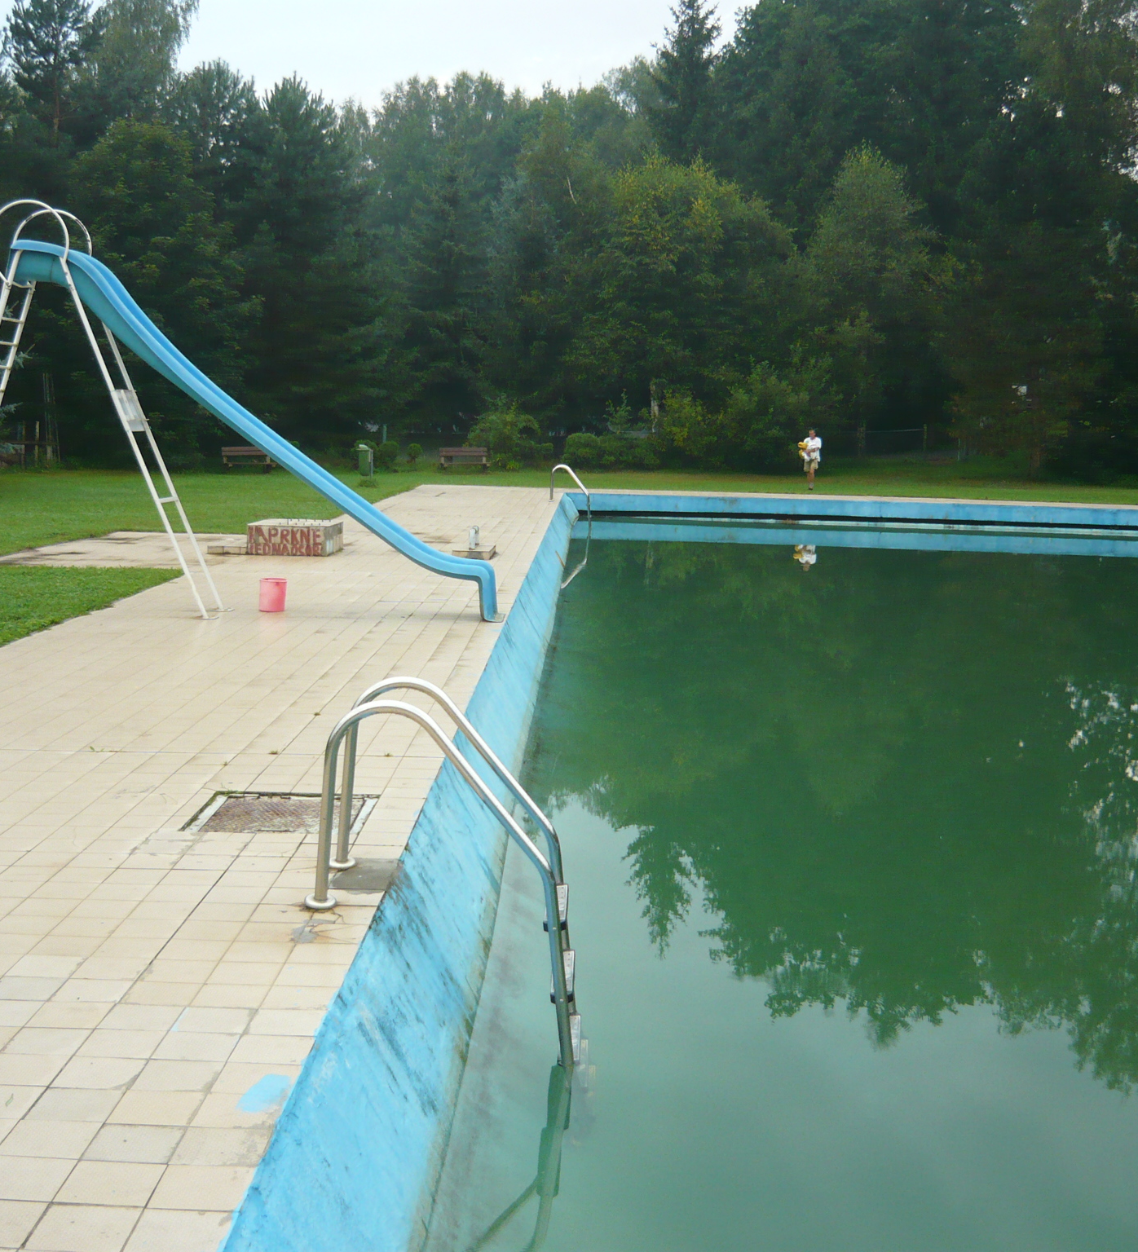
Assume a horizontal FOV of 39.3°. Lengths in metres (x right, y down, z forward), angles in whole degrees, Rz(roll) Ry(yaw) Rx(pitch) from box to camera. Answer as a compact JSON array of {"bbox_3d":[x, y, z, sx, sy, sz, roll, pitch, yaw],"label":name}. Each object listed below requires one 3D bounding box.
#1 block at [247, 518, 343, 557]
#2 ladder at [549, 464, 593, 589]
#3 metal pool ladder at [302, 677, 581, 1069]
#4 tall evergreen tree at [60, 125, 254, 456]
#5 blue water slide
[{"bbox_3d":[-3.407,-1.101,19.827,0.960,0.345,1.060,2,8,1],"label":"block"},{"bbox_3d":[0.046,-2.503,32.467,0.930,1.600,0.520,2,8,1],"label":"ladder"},{"bbox_3d":[-0.459,1.000,6.264,1.100,1.500,0.540,2,8,1],"label":"metal pool ladder"},{"bbox_3d":[-12.415,-10.198,48.323,6.066,10.697,5.900,2,8,1],"label":"tall evergreen tree"},{"bbox_3d":[-2.788,-1.763,14.315,4.410,3.201,0.500,3,8,5],"label":"blue water slide"}]

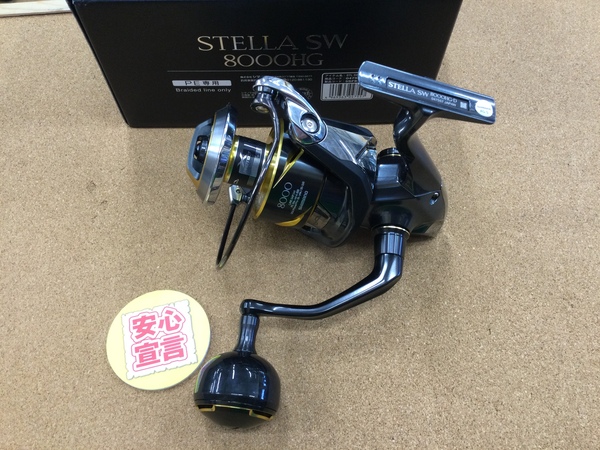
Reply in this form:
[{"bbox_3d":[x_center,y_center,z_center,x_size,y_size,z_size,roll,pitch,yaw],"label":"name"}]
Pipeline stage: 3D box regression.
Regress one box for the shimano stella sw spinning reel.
[{"bbox_3d":[0.010,0.010,0.269,0.142,0.136,0.167,8,61,-7],"label":"shimano stella sw spinning reel"}]

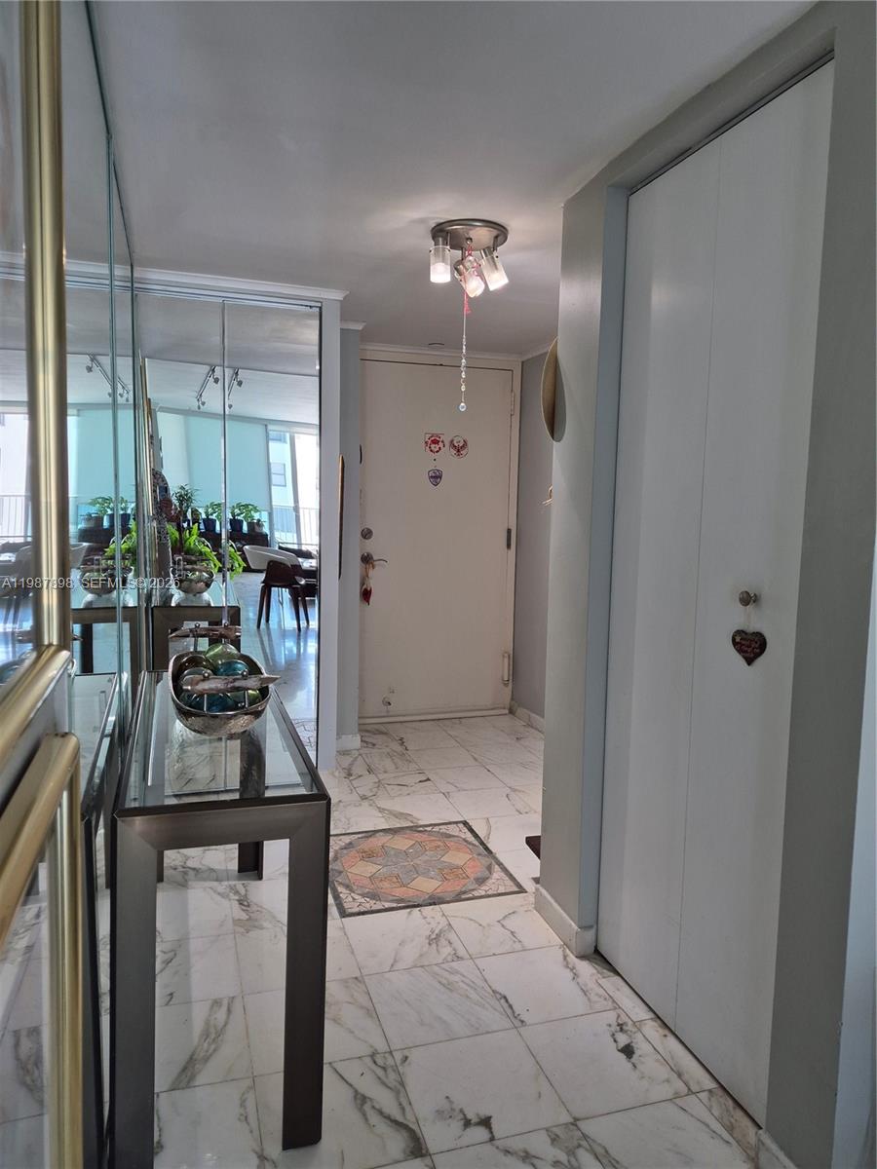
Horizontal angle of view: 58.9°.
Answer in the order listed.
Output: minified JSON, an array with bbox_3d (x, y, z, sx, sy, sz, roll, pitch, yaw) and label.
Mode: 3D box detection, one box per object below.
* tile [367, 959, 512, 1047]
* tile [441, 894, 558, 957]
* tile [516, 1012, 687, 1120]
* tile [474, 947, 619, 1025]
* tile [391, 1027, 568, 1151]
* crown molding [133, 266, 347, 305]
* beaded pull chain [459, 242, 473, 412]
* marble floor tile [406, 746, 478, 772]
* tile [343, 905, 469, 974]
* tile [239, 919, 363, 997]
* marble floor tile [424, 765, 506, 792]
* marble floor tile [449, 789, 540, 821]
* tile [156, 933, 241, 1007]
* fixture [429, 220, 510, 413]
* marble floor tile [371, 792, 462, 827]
[{"bbox_3d":[-0.009,1.053,1.954,0.304,0.012,0.299,0,6,-18],"label":"tile"},{"bbox_3d":[0.182,1.016,2.325,0.282,0.012,0.303,-1,6,-17],"label":"tile"},{"bbox_3d":[0.362,1.079,1.759,0.278,0.012,0.297,0,6,-18],"label":"tile"},{"bbox_3d":[0.269,1.051,2.041,0.275,0.012,0.299,0,6,-18],"label":"tile"},{"bbox_3d":[0.084,1.081,1.672,0.307,0.012,0.296,0,6,-18],"label":"tile"},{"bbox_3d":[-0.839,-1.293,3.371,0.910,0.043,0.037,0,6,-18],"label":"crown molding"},{"bbox_3d":[0.090,-0.846,2.551,0.042,0.560,0.035,-1,6,-17],"label":"beaded pull chain"},{"bbox_3d":[0.026,0.871,3.862,0.303,0.012,0.303,-1,6,-17],"label":"marble floor tile"},{"bbox_3d":[-0.098,1.024,2.236,0.307,0.012,0.296,0,6,-18],"label":"tile"},{"bbox_3d":[-0.388,1.022,2.146,0.303,0.012,0.303,-1,6,-17],"label":"tile"},{"bbox_3d":[0.122,0.903,3.578,0.309,0.012,0.315,0,6,-18],"label":"marble floor tile"},{"bbox_3d":[0.213,0.933,3.283,0.315,0.012,0.306,0,6,-18],"label":"marble floor tile"},{"bbox_3d":[-0.678,1.025,2.054,0.303,0.012,0.303,-1,6,-17],"label":"tile"},{"bbox_3d":[0.096,-0.858,2.552,0.255,0.580,0.262,1,5,0],"label":"fixture"},{"bbox_3d":[-0.089,0.934,3.196,0.321,0.012,0.310,0,6,-18],"label":"marble floor tile"}]

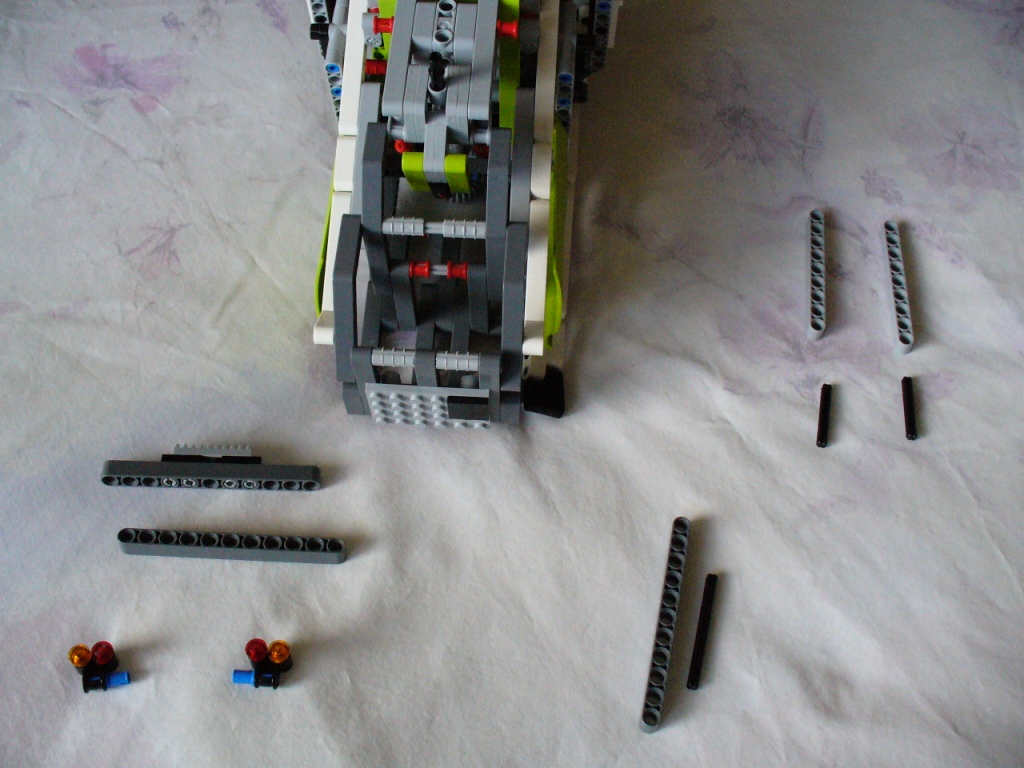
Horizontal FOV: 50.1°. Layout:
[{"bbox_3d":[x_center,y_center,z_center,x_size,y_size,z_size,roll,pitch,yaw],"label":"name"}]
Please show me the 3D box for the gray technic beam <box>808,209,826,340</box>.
[{"bbox_3d":[0.145,-0.052,0.521,0.007,0.008,0.071,9,58,0],"label":"gray technic beam"}]

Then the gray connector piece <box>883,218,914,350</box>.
[{"bbox_3d":[0.183,-0.047,0.522,0.007,0.008,0.071,5,59,-3],"label":"gray connector piece"}]

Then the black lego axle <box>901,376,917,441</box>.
[{"bbox_3d":[0.181,0.011,0.498,0.005,0.005,0.032,9,56,0],"label":"black lego axle"}]

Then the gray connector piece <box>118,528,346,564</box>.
[{"bbox_3d":[-0.109,0.063,0.426,0.087,0.008,0.007,3,59,-3],"label":"gray connector piece"}]

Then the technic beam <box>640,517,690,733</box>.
[{"bbox_3d":[0.060,0.092,0.426,0.007,0.008,0.087,14,59,3],"label":"technic beam"}]

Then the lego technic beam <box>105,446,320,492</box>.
[{"bbox_3d":[-0.121,0.033,0.444,0.087,0.008,0.016,2,59,-4],"label":"lego technic beam"}]

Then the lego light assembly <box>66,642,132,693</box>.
[{"bbox_3d":[-0.145,0.100,0.386,0.020,0.012,0.016,-5,59,-7],"label":"lego light assembly"}]

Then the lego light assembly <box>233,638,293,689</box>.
[{"bbox_3d":[-0.092,0.104,0.401,0.020,0.012,0.016,5,59,-3],"label":"lego light assembly"}]

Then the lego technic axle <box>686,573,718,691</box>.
[{"bbox_3d":[0.074,0.096,0.427,0.005,0.005,0.048,14,59,3],"label":"lego technic axle"}]

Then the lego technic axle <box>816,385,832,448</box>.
[{"bbox_3d":[0.138,0.014,0.483,0.005,0.005,0.032,13,59,2],"label":"lego technic axle"}]

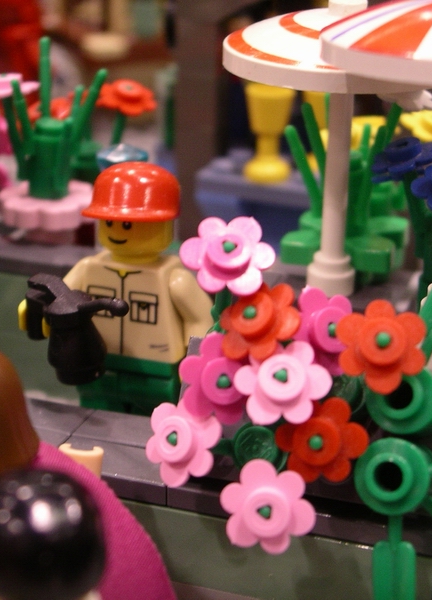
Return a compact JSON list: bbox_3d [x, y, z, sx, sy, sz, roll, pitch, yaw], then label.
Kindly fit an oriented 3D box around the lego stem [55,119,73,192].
[{"bbox_3d":[-0.023,-0.022,0.218,0.003,0.012,0.003,1,20,0],"label":"lego stem"}]

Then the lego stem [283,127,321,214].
[{"bbox_3d":[0.013,-0.018,0.206,0.002,0.015,0.002,-19,32,0],"label":"lego stem"}]

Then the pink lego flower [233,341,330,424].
[{"bbox_3d":[0.007,0.008,0.148,0.010,0.010,0.003,4,-19,10],"label":"pink lego flower"}]

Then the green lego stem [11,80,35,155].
[{"bbox_3d":[-0.029,-0.028,0.217,0.002,0.012,0.002,-9,26,0],"label":"green lego stem"}]

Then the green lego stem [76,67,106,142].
[{"bbox_3d":[-0.018,-0.029,0.211,0.002,0.012,0.002,19,20,0],"label":"green lego stem"}]

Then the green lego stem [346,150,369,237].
[{"bbox_3d":[0.020,-0.015,0.203,0.003,0.013,0.003,1,20,0],"label":"green lego stem"}]

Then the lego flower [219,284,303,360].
[{"bbox_3d":[0.004,0.002,0.149,0.010,0.010,0.003,15,-16,35],"label":"lego flower"}]

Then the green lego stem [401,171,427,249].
[{"bbox_3d":[0.026,-0.012,0.186,0.002,0.010,0.002,-8,-6,0],"label":"green lego stem"}]

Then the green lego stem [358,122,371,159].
[{"bbox_3d":[0.021,-0.023,0.203,0.002,0.006,0.002,6,20,0],"label":"green lego stem"}]

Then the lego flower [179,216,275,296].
[{"bbox_3d":[0.001,-0.005,0.149,0.010,0.009,0.003,0,-19,-2],"label":"lego flower"}]

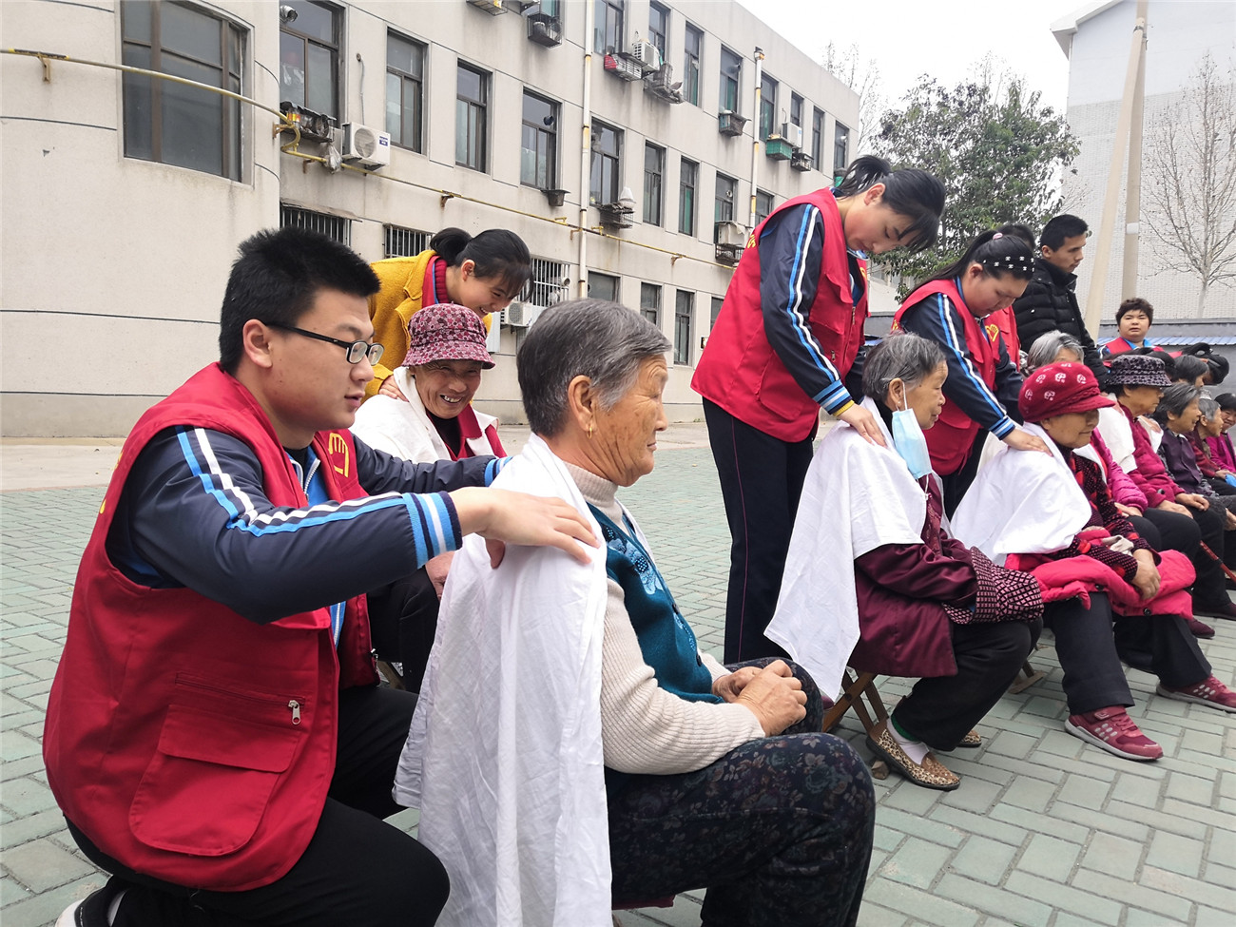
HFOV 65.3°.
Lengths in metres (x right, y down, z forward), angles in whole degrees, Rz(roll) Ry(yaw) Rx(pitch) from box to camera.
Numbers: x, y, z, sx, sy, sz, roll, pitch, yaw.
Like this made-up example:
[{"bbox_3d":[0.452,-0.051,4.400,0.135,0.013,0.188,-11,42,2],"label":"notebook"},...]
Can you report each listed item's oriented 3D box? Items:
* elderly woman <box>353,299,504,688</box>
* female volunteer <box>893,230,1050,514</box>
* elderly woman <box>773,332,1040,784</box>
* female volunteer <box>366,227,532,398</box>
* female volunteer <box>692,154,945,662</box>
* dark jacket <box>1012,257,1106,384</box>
[{"bbox_3d":[-0.417,0.181,2.286,0.500,1.100,0.720,-1,6,-28],"label":"elderly woman"},{"bbox_3d":[1.171,-0.017,3.157,0.570,1.460,0.470,6,6,38],"label":"female volunteer"},{"bbox_3d":[0.703,0.218,2.446,0.730,1.080,0.500,5,6,34],"label":"elderly woman"},{"bbox_3d":[-0.492,0.035,2.665,0.470,1.320,0.600,-3,7,-45],"label":"female volunteer"},{"bbox_3d":[0.520,-0.005,2.507,0.620,1.500,0.470,5,6,28],"label":"female volunteer"},{"bbox_3d":[1.829,-0.494,3.946,0.420,0.660,0.480,6,6,38],"label":"dark jacket"}]

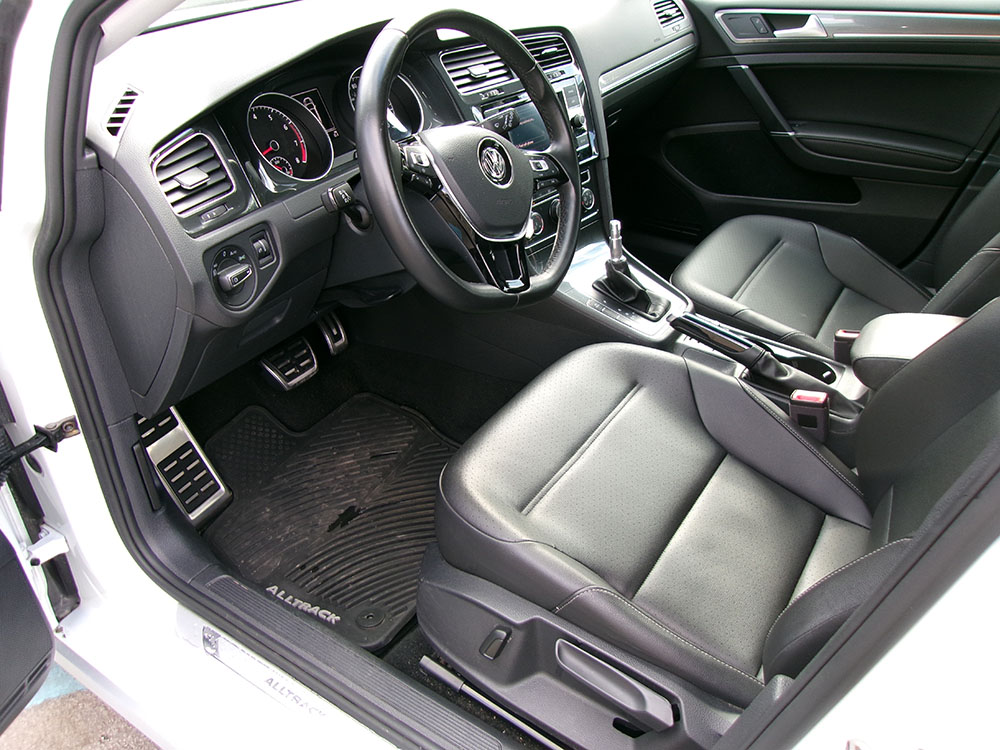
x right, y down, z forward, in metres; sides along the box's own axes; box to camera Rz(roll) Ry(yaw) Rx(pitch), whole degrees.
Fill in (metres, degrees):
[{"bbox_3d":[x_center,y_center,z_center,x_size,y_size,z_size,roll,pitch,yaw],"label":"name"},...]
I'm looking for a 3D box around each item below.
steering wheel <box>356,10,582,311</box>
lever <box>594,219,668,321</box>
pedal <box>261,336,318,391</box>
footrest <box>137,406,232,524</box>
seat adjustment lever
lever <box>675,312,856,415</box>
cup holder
[{"bbox_3d":[-0.028,-0.251,0.944,0.090,0.360,0.370,-6,6,43],"label":"steering wheel"},{"bbox_3d":[0.221,-0.186,1.328,0.118,0.153,0.078,18,38,31],"label":"lever"},{"bbox_3d":[-0.403,-0.027,1.490,0.030,0.085,0.100,-16,17,45],"label":"pedal"},{"bbox_3d":[-0.575,0.157,1.383,0.045,0.235,0.083,-13,21,40],"label":"footrest"},{"bbox_3d":[0.122,0.331,0.844,0.142,0.036,0.032,27,43,24],"label":"seat adjustment lever"},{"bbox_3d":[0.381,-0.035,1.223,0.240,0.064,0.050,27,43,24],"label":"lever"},{"bbox_3d":[0.503,0.007,1.280,0.082,0.058,0.080,18,38,31],"label":"cup holder"}]

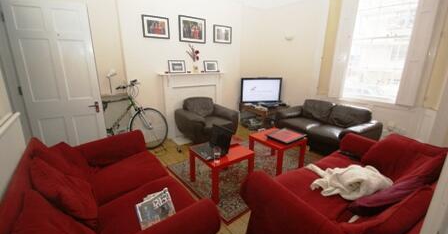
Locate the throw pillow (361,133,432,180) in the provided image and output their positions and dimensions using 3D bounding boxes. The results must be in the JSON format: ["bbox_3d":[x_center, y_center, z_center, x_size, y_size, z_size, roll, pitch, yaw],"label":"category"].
[{"bbox_3d":[1.670,0.392,1.792,0.150,0.420,0.410,30,6,-19],"label":"throw pillow"}]

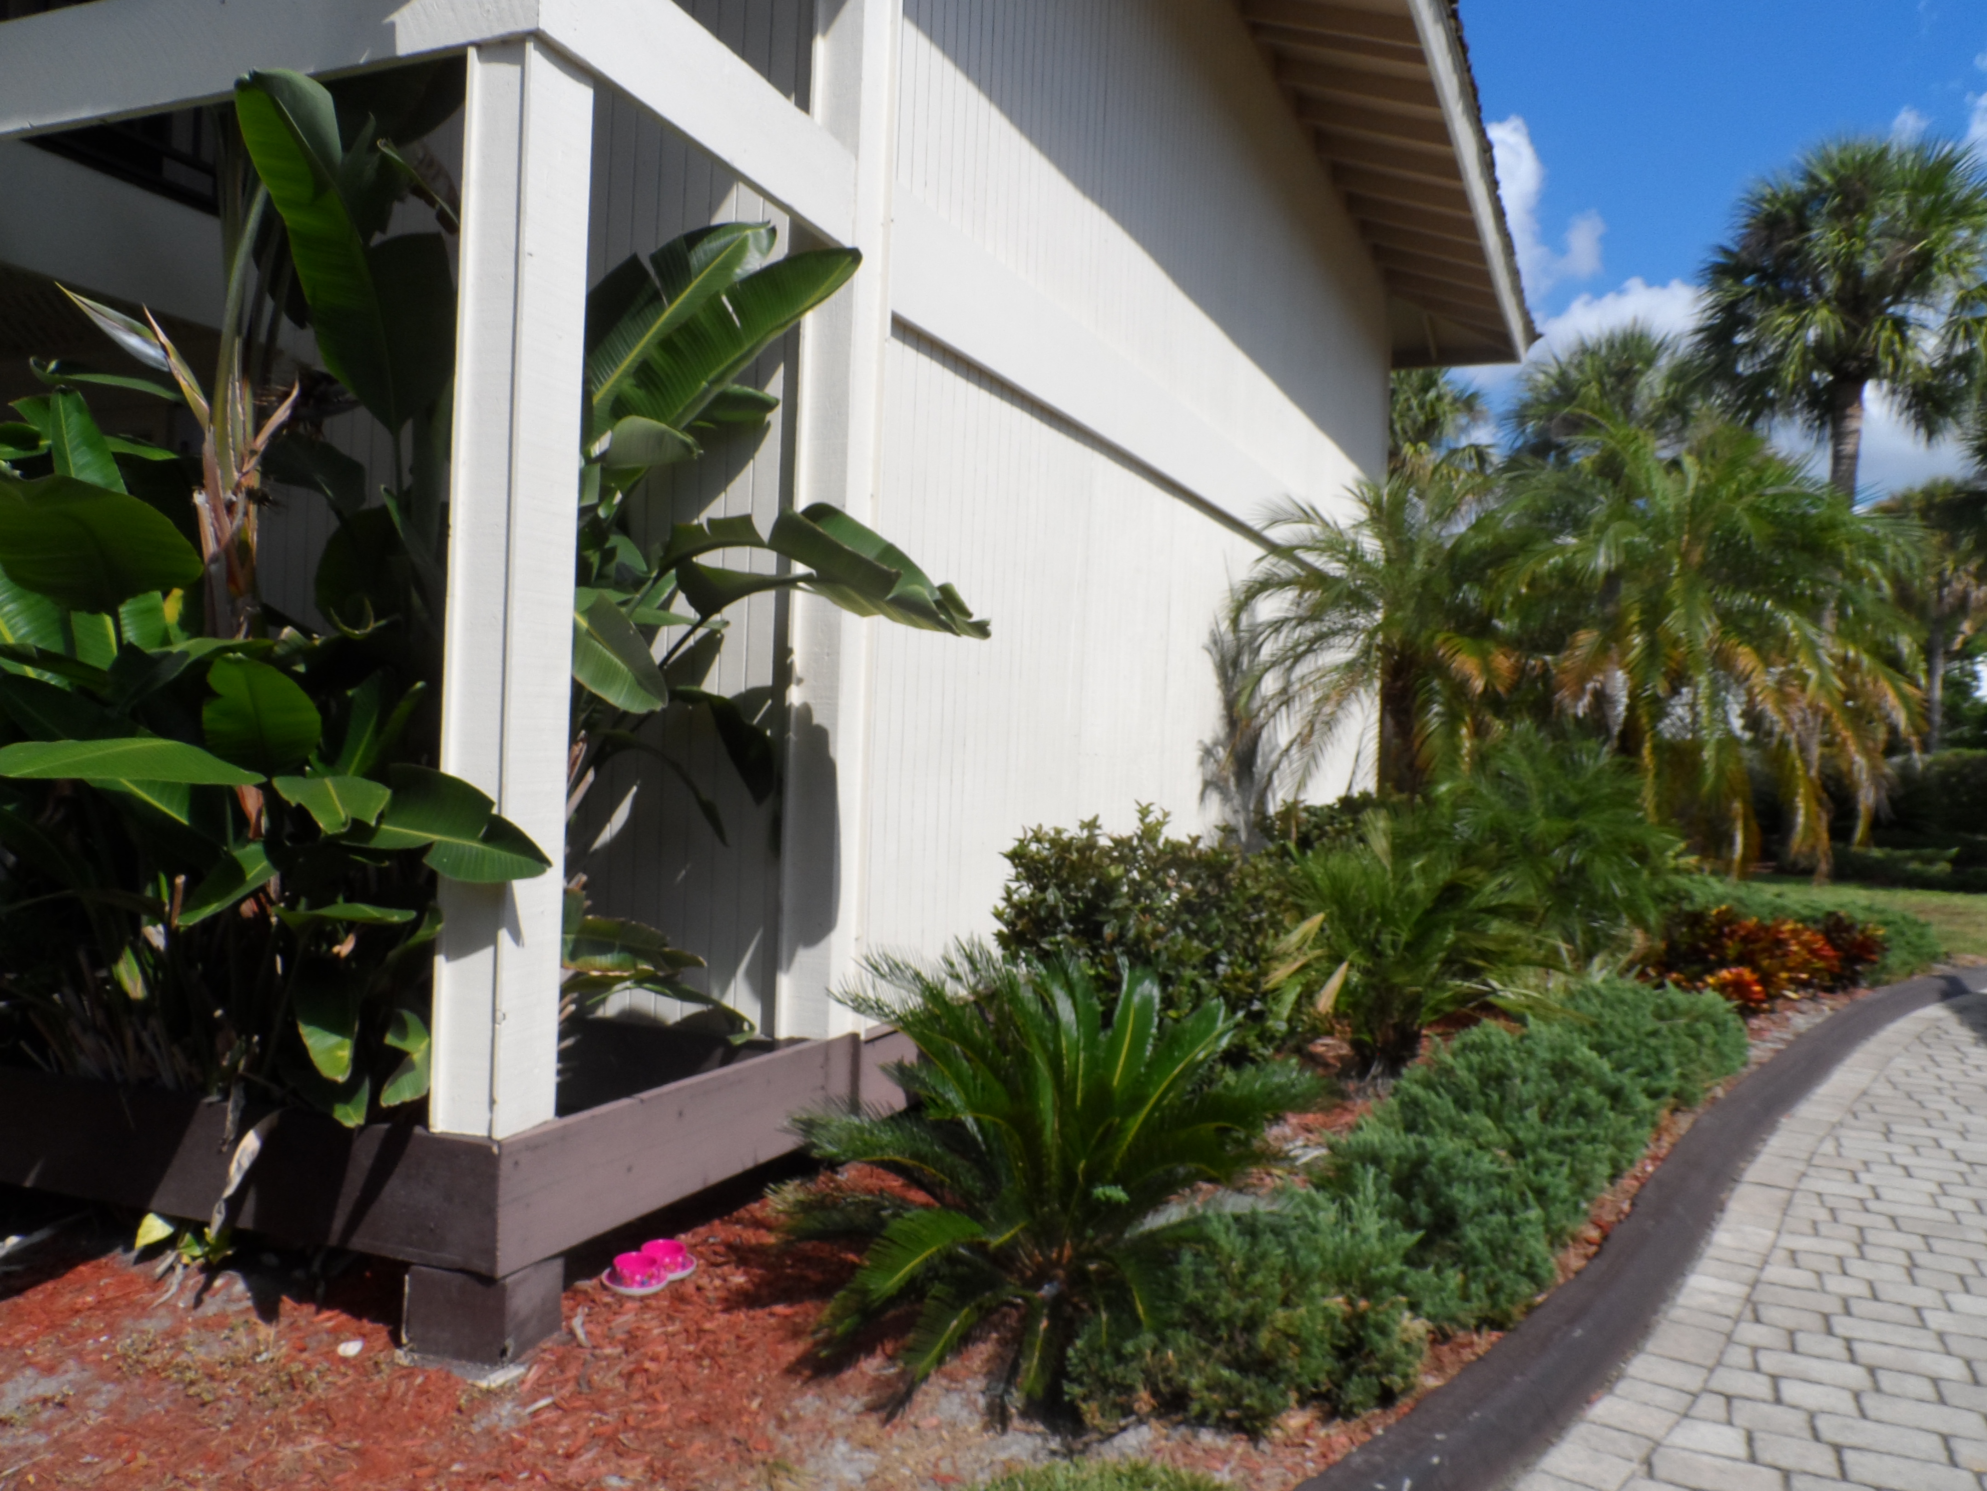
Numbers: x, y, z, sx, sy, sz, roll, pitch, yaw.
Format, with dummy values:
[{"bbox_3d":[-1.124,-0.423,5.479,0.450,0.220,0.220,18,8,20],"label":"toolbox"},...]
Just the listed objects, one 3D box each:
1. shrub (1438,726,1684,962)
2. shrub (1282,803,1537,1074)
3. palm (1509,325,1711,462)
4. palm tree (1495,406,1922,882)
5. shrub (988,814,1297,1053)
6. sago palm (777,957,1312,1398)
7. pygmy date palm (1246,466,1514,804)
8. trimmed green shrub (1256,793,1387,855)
[{"bbox_3d":[3.197,0.732,7.790,1.350,1.650,1.300,2,-1,0],"label":"shrub"},{"bbox_3d":[1.833,0.872,6.186,1.150,1.220,1.120,2,-1,0],"label":"shrub"},{"bbox_3d":[9.953,-2.397,22.063,3.300,8.900,3.300,2,-1,0],"label":"palm"},{"bbox_3d":[4.876,-0.283,9.413,2.700,3.850,2.600,2,-1,0],"label":"palm tree"},{"bbox_3d":[0.619,0.838,5.136,0.950,1.170,1.450,1,-1,25],"label":"shrub"},{"bbox_3d":[0.112,0.918,3.183,1.200,0.900,1.100,2,-1,0],"label":"sago palm"},{"bbox_3d":[2.134,0.016,7.454,1.750,3.000,1.700,2,-1,0],"label":"pygmy date palm"},{"bbox_3d":[1.673,0.892,6.936,0.850,1.200,0.900,1,-1,25],"label":"trimmed green shrub"}]

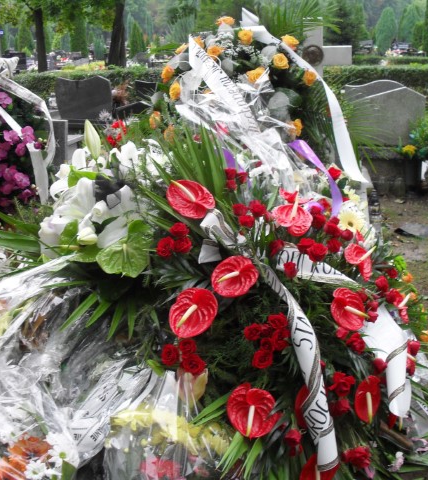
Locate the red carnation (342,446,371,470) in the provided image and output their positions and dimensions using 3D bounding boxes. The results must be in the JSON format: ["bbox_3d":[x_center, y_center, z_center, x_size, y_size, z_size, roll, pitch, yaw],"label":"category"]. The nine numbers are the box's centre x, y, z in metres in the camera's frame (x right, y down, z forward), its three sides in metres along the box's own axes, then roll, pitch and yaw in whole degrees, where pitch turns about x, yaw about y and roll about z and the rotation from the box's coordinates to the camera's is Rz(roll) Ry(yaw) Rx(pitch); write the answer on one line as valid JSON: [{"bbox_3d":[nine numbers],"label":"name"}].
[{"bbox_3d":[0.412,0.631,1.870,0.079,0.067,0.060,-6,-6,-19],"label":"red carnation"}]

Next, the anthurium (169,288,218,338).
[{"bbox_3d":[-0.058,0.208,1.830,0.138,0.144,0.060,2,-7,6],"label":"anthurium"}]

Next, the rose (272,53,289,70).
[{"bbox_3d":[0.272,-0.731,2.650,0.066,0.068,0.060,0,3,0],"label":"rose"}]

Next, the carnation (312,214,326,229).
[{"bbox_3d":[0.416,-0.073,2.550,0.056,0.053,0.054,-1,18,0],"label":"carnation"}]

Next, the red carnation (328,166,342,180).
[{"bbox_3d":[0.432,-0.236,2.300,0.048,0.048,0.043,-3,-17,-10],"label":"red carnation"}]

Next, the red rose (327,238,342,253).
[{"bbox_3d":[0.397,0.018,2.130,0.050,0.048,0.050,0,17,0],"label":"red rose"}]

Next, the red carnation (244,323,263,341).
[{"bbox_3d":[0.115,0.267,1.885,0.052,0.051,0.046,1,-12,3],"label":"red carnation"}]

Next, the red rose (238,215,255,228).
[{"bbox_3d":[0.106,-0.059,2.080,0.052,0.046,0.052,0,17,0],"label":"red rose"}]

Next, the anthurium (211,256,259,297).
[{"bbox_3d":[0.062,0.108,1.915,0.138,0.122,0.055,2,-20,7],"label":"anthurium"}]

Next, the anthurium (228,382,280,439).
[{"bbox_3d":[0.107,0.464,1.760,0.142,0.148,0.060,0,-9,0],"label":"anthurium"}]

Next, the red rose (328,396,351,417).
[{"bbox_3d":[0.359,0.476,1.850,0.058,0.055,0.055,-2,17,-6],"label":"red rose"}]

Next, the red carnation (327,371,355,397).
[{"bbox_3d":[0.356,0.404,1.820,0.074,0.070,0.065,-4,-5,-12],"label":"red carnation"}]

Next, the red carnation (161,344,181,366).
[{"bbox_3d":[-0.126,0.336,1.880,0.056,0.062,0.051,3,-2,10],"label":"red carnation"}]

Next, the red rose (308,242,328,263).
[{"bbox_3d":[0.325,0.039,2.015,0.061,0.058,0.054,-1,-17,-3],"label":"red rose"}]

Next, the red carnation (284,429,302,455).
[{"bbox_3d":[0.211,0.538,1.720,0.050,0.070,0.050,-1,-6,-3],"label":"red carnation"}]

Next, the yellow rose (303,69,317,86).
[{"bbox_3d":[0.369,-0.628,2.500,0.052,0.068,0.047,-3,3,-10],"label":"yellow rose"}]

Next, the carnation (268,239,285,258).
[{"bbox_3d":[0.198,0.027,2.035,0.046,0.056,0.046,-3,-17,-10],"label":"carnation"}]

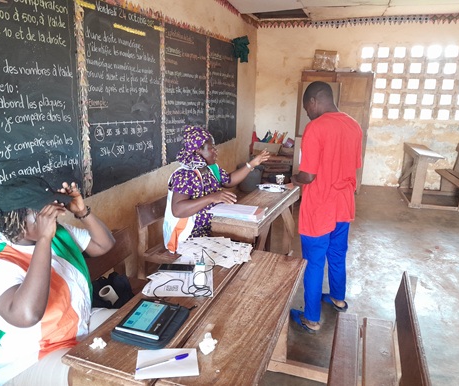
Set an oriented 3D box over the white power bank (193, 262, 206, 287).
[{"bbox_3d":[-0.132,0.367,1.799,0.045,0.104,0.024,2,15,3],"label":"white power bank"}]

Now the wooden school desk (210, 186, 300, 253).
[{"bbox_3d":[0.235,0.393,3.441,0.420,0.703,1.200,7,16,21],"label":"wooden school desk"}]

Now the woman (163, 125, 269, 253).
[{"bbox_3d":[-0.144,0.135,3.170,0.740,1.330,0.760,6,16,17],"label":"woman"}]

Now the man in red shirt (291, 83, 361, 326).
[{"bbox_3d":[0.646,0.077,2.812,0.480,1.654,0.370,-7,17,-28],"label":"man in red shirt"}]

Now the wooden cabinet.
[{"bbox_3d":[1.653,-0.962,6.406,1.030,1.804,0.500,7,16,21],"label":"wooden cabinet"}]

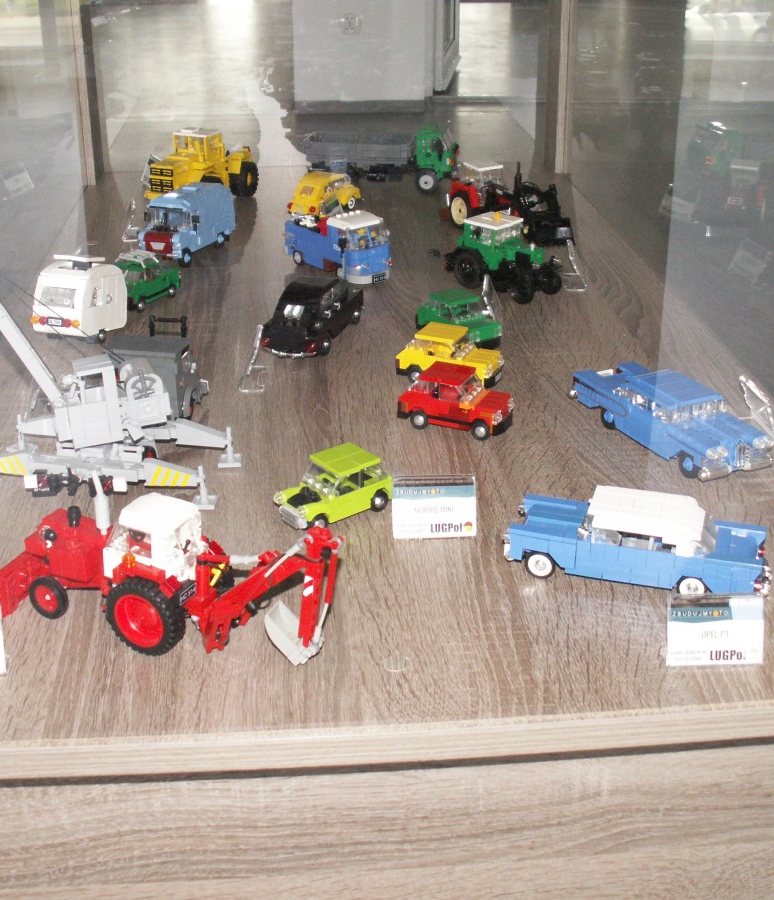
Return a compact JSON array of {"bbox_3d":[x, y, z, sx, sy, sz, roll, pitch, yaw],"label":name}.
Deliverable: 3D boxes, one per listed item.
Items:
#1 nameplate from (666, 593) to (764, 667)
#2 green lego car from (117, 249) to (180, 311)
[{"bbox_3d":[0.168,0.090,0.624,0.051,0.036,0.020,-1,26,-1],"label":"nameplate"},{"bbox_3d":[-0.231,-0.160,1.139,0.035,0.046,0.077,13,30,24],"label":"green lego car"}]

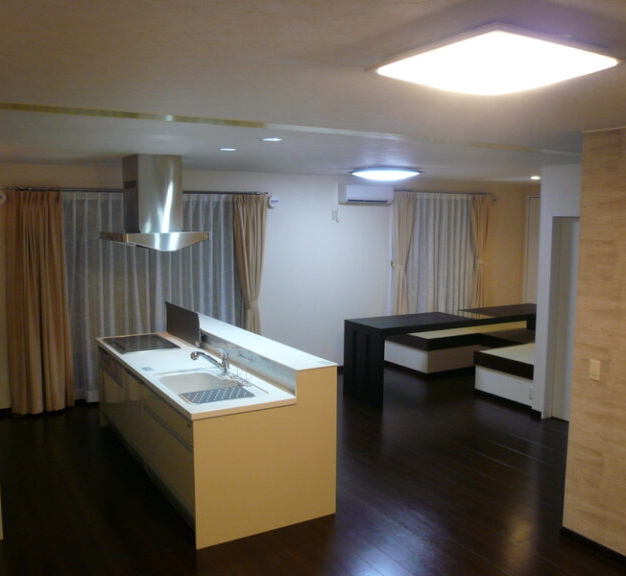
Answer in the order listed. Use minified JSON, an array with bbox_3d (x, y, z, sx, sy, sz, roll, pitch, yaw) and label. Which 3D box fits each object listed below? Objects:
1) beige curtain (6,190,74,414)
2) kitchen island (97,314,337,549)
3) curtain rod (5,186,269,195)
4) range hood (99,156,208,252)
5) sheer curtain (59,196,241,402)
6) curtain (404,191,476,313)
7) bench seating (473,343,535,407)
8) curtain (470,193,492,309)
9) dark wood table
[{"bbox_3d":[-2.678,0.156,6.107,0.527,2.201,0.138,-3,7,-30],"label":"beige curtain"},{"bbox_3d":[-0.940,0.907,5.003,0.985,1.006,2.676,-3,7,-30],"label":"kitchen island"},{"bbox_3d":[-1.712,-1.020,6.567,2.788,0.044,0.079,-3,7,-30],"label":"curtain rod"},{"bbox_3d":[-1.420,-0.741,5.448,0.670,0.799,1.005,-3,7,-30],"label":"range hood"},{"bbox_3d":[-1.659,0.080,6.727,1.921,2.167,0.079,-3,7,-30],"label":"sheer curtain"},{"bbox_3d":[1.767,-0.371,8.676,1.251,1.876,0.079,-3,7,-30],"label":"curtain"},{"bbox_3d":[2.595,0.967,6.905,1.428,0.497,0.808,-3,7,-30],"label":"bench seating"},{"bbox_3d":[2.420,-0.406,9.012,0.355,1.876,0.128,-3,7,-30],"label":"curtain"},{"bbox_3d":[1.815,0.737,7.474,2.955,0.832,0.690,-3,7,-30],"label":"dark wood table"}]

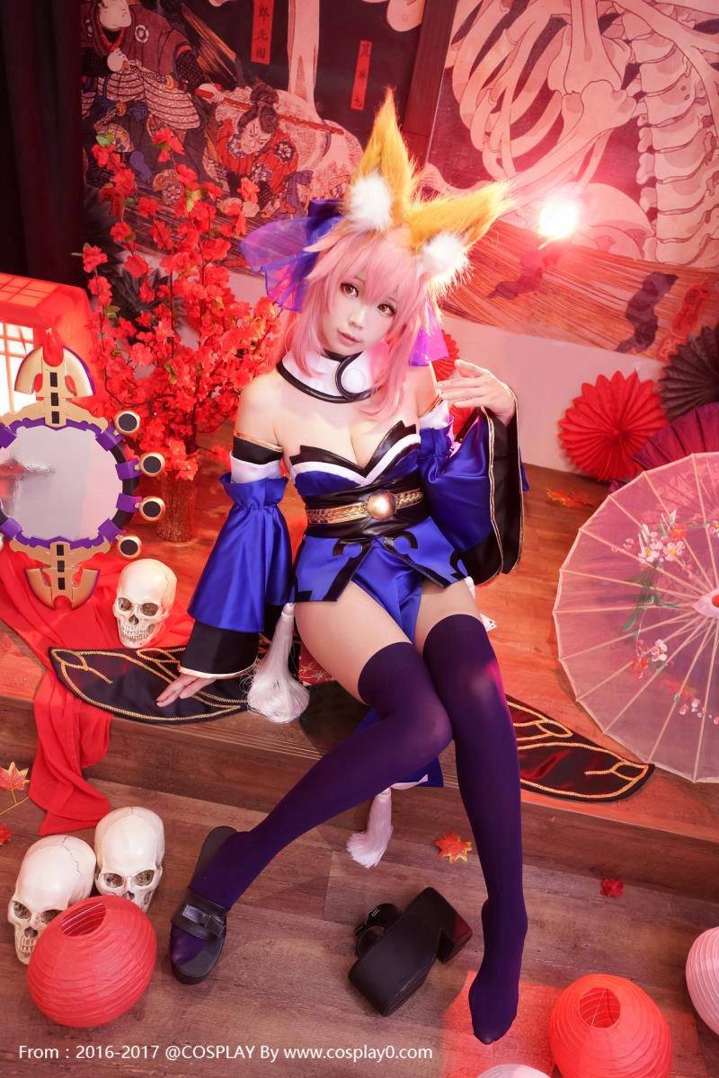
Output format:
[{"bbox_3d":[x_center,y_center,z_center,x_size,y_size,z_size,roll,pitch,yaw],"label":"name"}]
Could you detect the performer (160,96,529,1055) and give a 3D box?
[{"bbox_3d":[0.026,-0.020,1.234,0.700,1.220,0.820,9,27,-2],"label":"performer"}]

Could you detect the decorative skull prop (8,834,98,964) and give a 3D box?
[{"bbox_3d":[-0.466,0.534,1.184,0.112,0.143,0.147,13,27,7],"label":"decorative skull prop"}]

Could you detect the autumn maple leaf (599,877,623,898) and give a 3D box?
[{"bbox_3d":[0.467,0.635,1.434,0.050,0.022,0.050,10,27,1],"label":"autumn maple leaf"}]

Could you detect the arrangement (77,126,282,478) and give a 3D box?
[{"bbox_3d":[-0.416,-0.503,1.819,0.480,0.800,0.440,10,27,1],"label":"arrangement"}]

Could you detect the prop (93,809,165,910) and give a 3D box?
[{"bbox_3d":[-0.369,0.513,1.257,0.112,0.143,0.147,3,28,-14],"label":"prop"}]

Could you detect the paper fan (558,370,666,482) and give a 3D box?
[{"bbox_3d":[0.919,-0.402,2.829,0.390,0.390,0.050,10,27,1],"label":"paper fan"}]

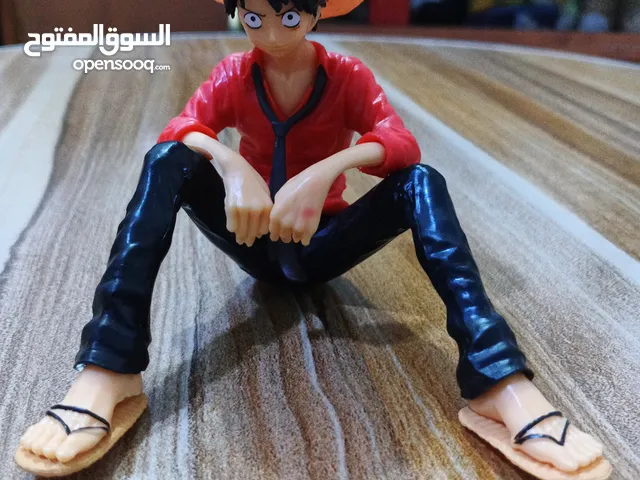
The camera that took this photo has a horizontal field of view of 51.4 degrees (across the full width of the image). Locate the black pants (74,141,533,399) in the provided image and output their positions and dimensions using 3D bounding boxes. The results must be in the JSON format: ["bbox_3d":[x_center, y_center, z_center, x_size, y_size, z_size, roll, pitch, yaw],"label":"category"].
[{"bbox_3d":[-0.005,-0.001,0.201,0.115,0.066,0.109,0,26,0],"label":"black pants"}]

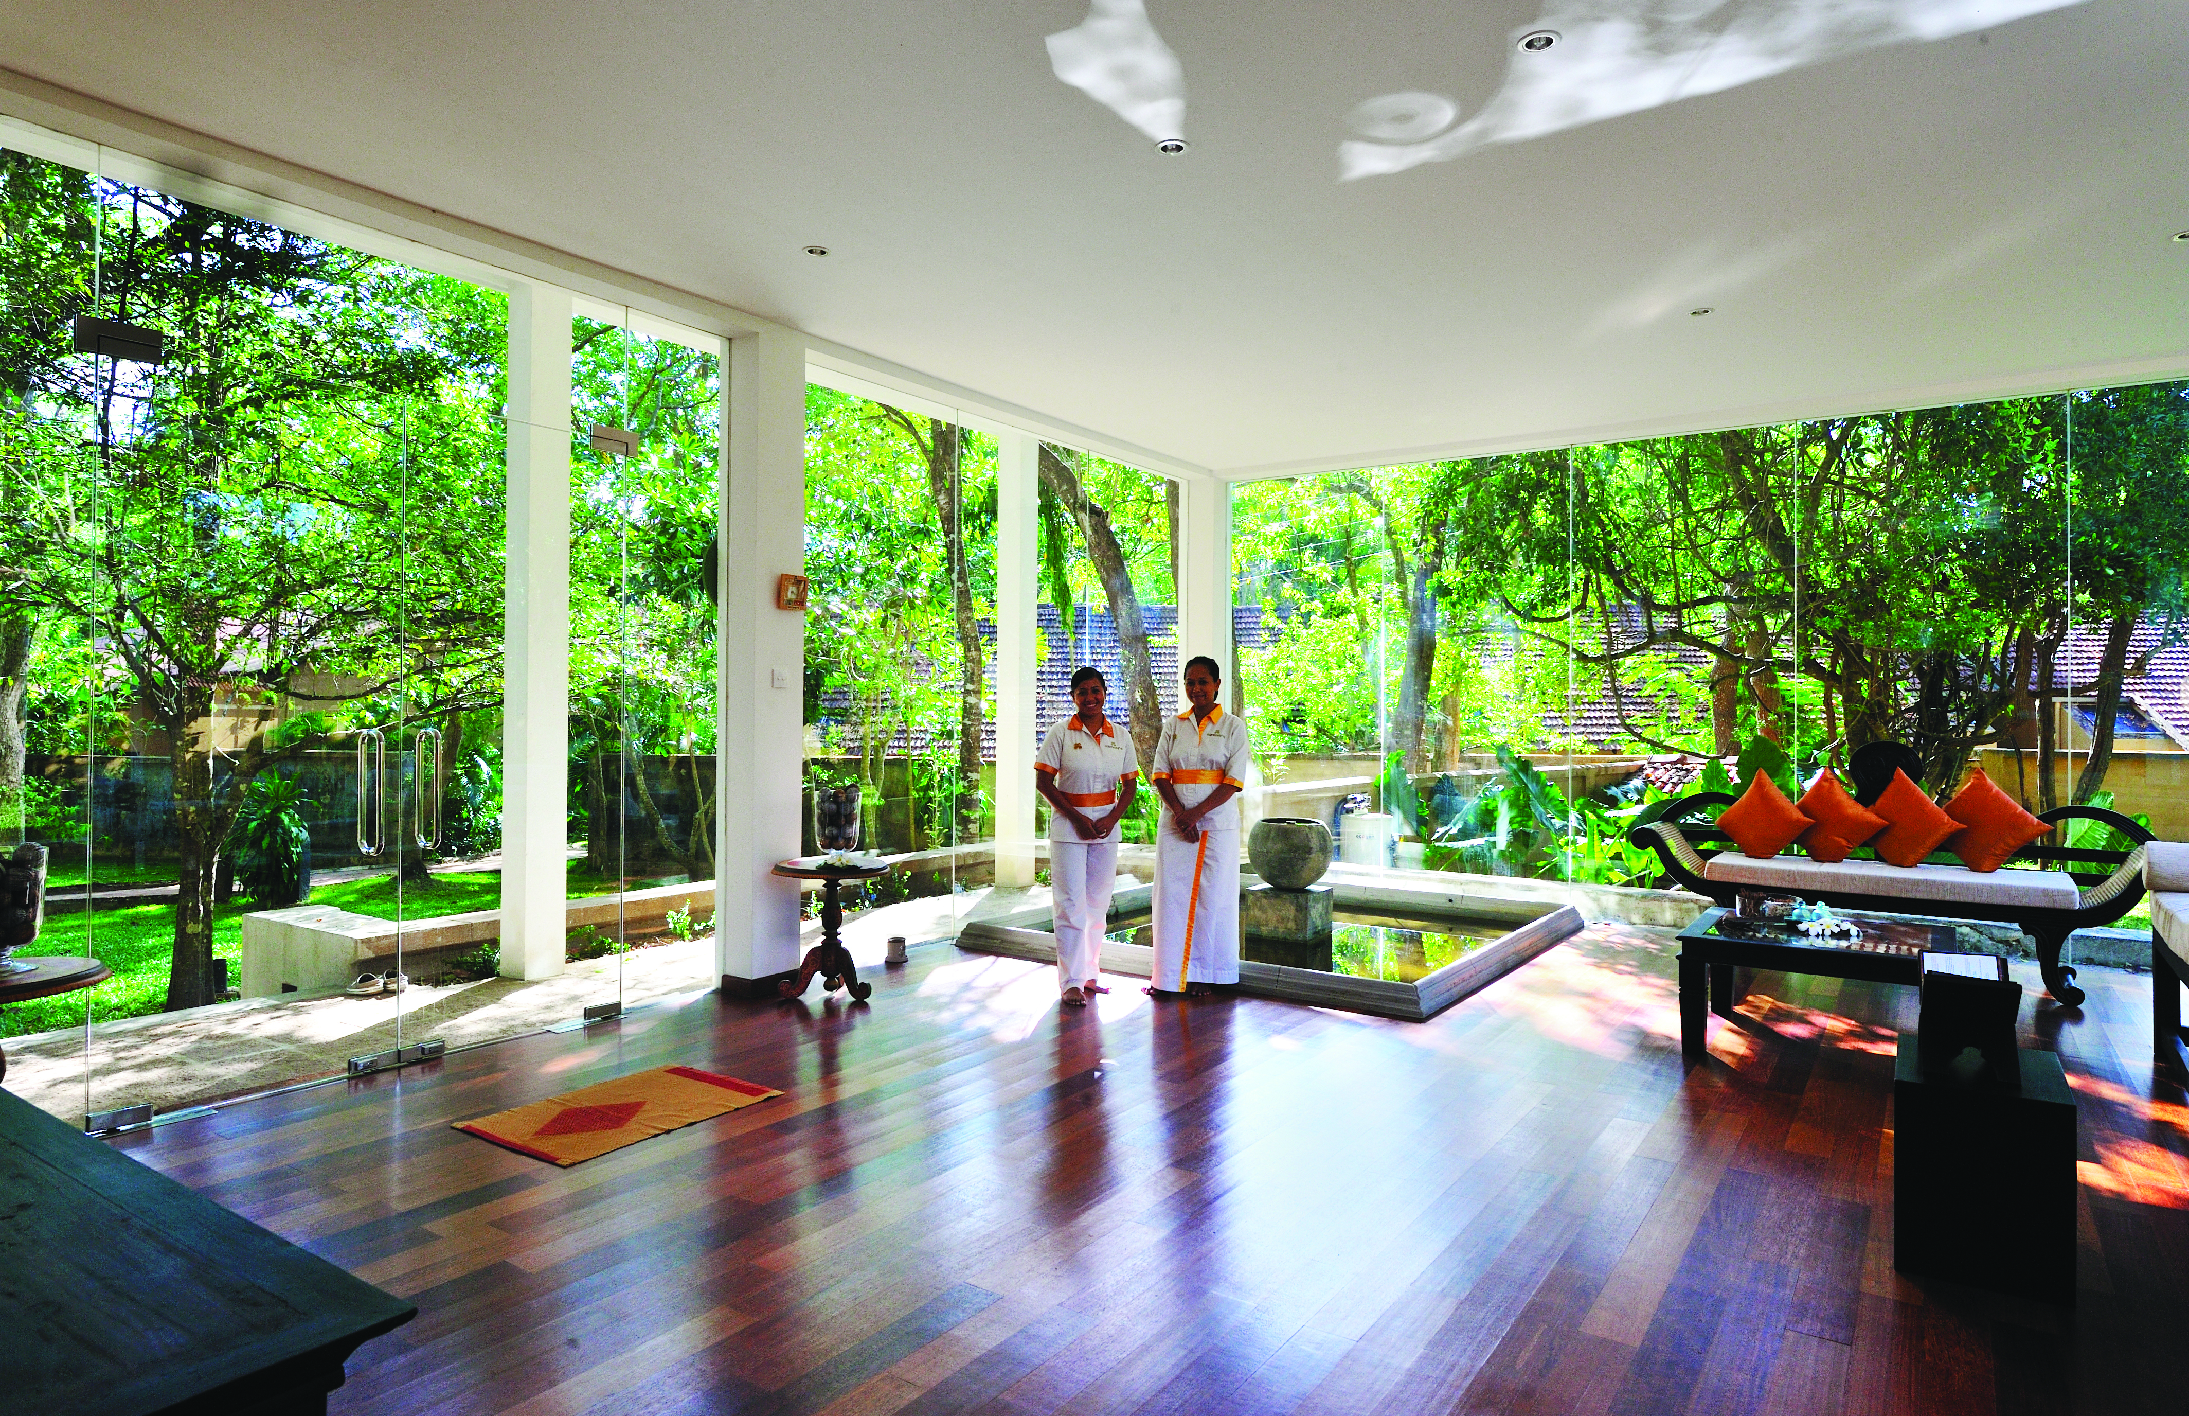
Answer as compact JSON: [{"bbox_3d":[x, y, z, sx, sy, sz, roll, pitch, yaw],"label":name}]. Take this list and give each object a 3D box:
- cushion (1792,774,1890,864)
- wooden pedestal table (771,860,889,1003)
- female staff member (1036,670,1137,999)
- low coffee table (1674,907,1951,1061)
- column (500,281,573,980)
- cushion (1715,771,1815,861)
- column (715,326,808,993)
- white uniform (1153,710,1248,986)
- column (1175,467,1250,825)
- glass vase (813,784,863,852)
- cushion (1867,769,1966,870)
[{"bbox_3d":[4.074,0.590,6.676,0.501,0.496,0.160,0,-12,42],"label":"cushion"},{"bbox_3d":[-1.238,1.048,5.690,0.556,0.617,0.556,0,0,0],"label":"wooden pedestal table"},{"bbox_3d":[-0.032,0.587,5.801,0.489,1.554,0.353,0,0,-13],"label":"female staff member"},{"bbox_3d":[2.945,1.154,4.933,0.908,0.464,0.938,0,0,35],"label":"low coffee table"},{"bbox_3d":[-2.882,-0.373,6.279,0.233,3.502,0.222,0,0,35],"label":"column"},{"bbox_3d":[3.796,0.598,6.872,0.501,0.496,0.160,0,-12,42],"label":"cushion"},{"bbox_3d":[-1.612,-0.202,5.866,0.278,3.113,0.292,0,0,35],"label":"column"},{"bbox_3d":[0.508,0.659,5.825,0.456,1.358,0.300,0,0,5],"label":"white uniform"},{"bbox_3d":[0.858,-0.182,9.389,0.303,3.127,0.283,0,0,35],"label":"column"},{"bbox_3d":[-1.217,0.548,5.771,0.230,0.368,0.230,0,0,0],"label":"glass vase"},{"bbox_3d":[4.352,0.585,6.480,0.501,0.496,0.160,0,-12,42],"label":"cushion"}]

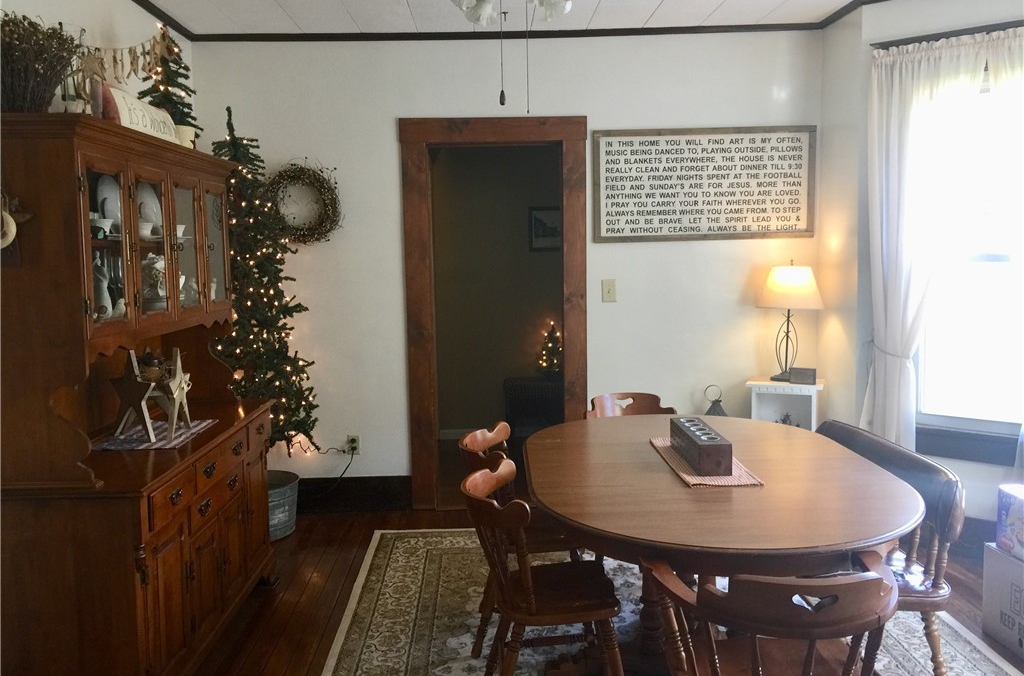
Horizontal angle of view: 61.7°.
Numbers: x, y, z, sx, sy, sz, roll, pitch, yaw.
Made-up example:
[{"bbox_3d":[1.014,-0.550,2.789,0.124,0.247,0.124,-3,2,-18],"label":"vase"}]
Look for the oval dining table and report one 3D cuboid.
[{"bbox_3d":[0.652,0.796,2.924,1.210,0.745,1.640,-1,6,-1],"label":"oval dining table"}]

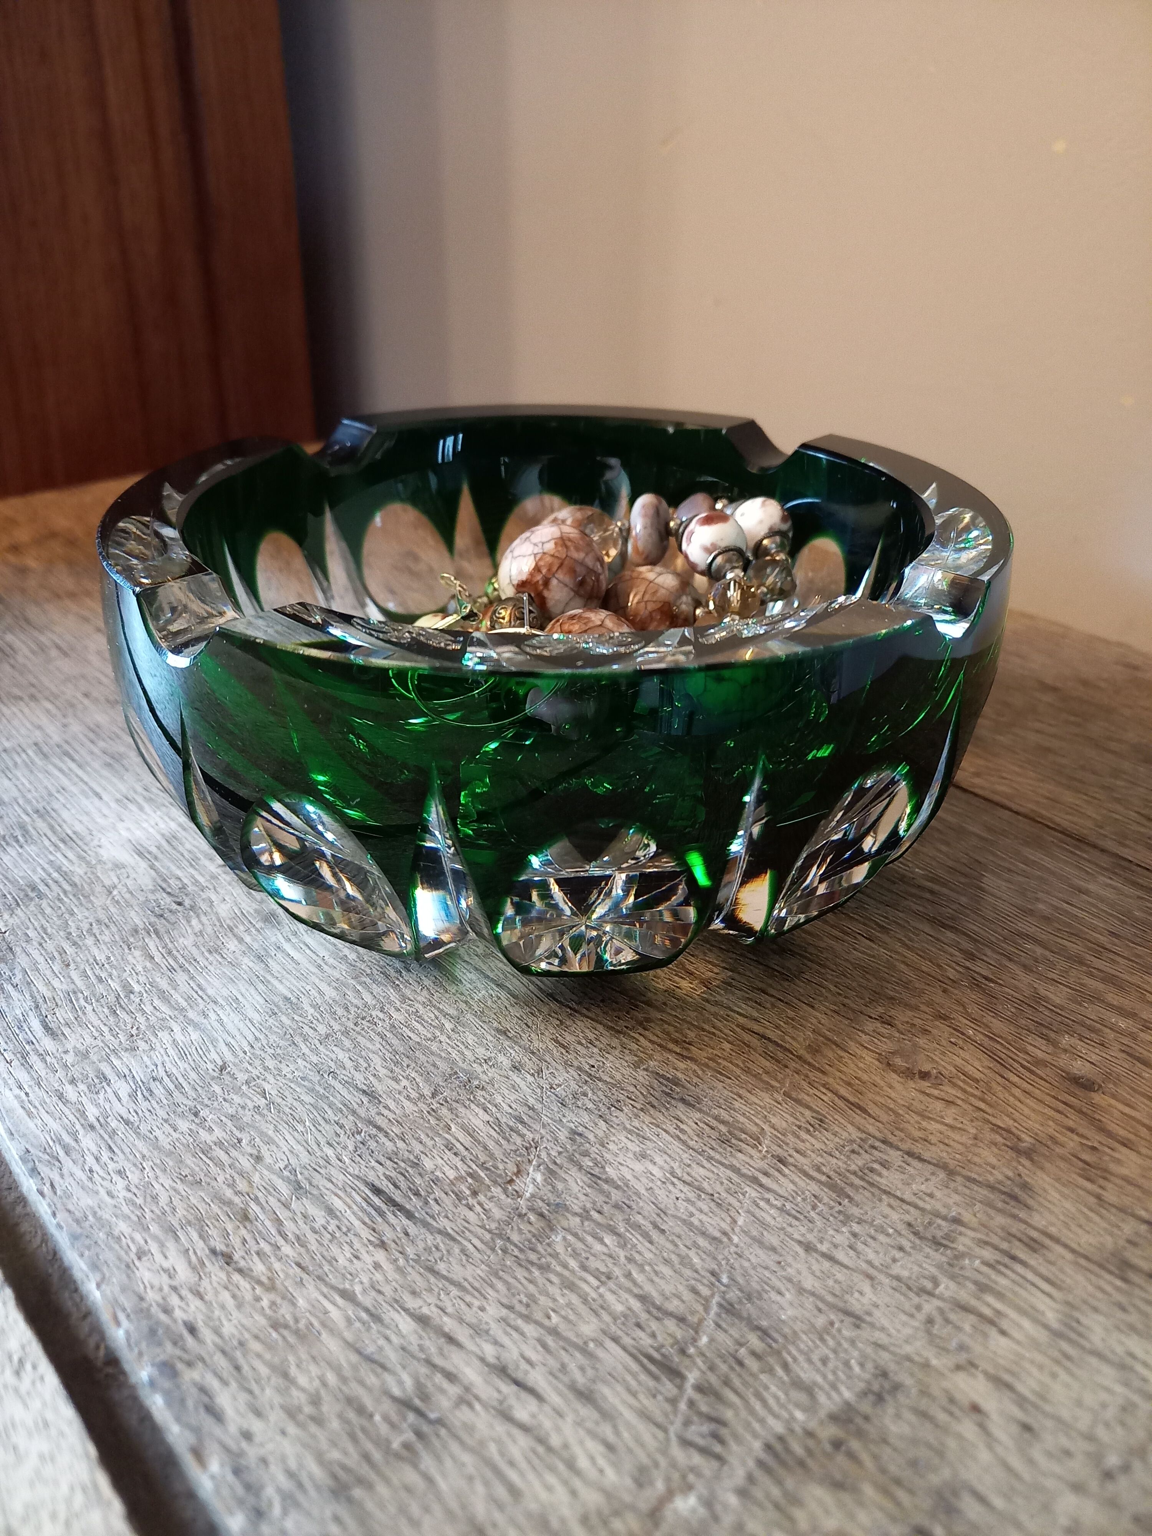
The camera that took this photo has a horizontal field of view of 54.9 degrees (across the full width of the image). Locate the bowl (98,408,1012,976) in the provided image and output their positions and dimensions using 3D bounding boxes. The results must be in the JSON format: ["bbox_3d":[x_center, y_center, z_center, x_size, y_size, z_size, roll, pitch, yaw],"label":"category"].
[{"bbox_3d":[-0.004,-0.024,0.222,0.163,0.062,0.163,0,29,0],"label":"bowl"}]

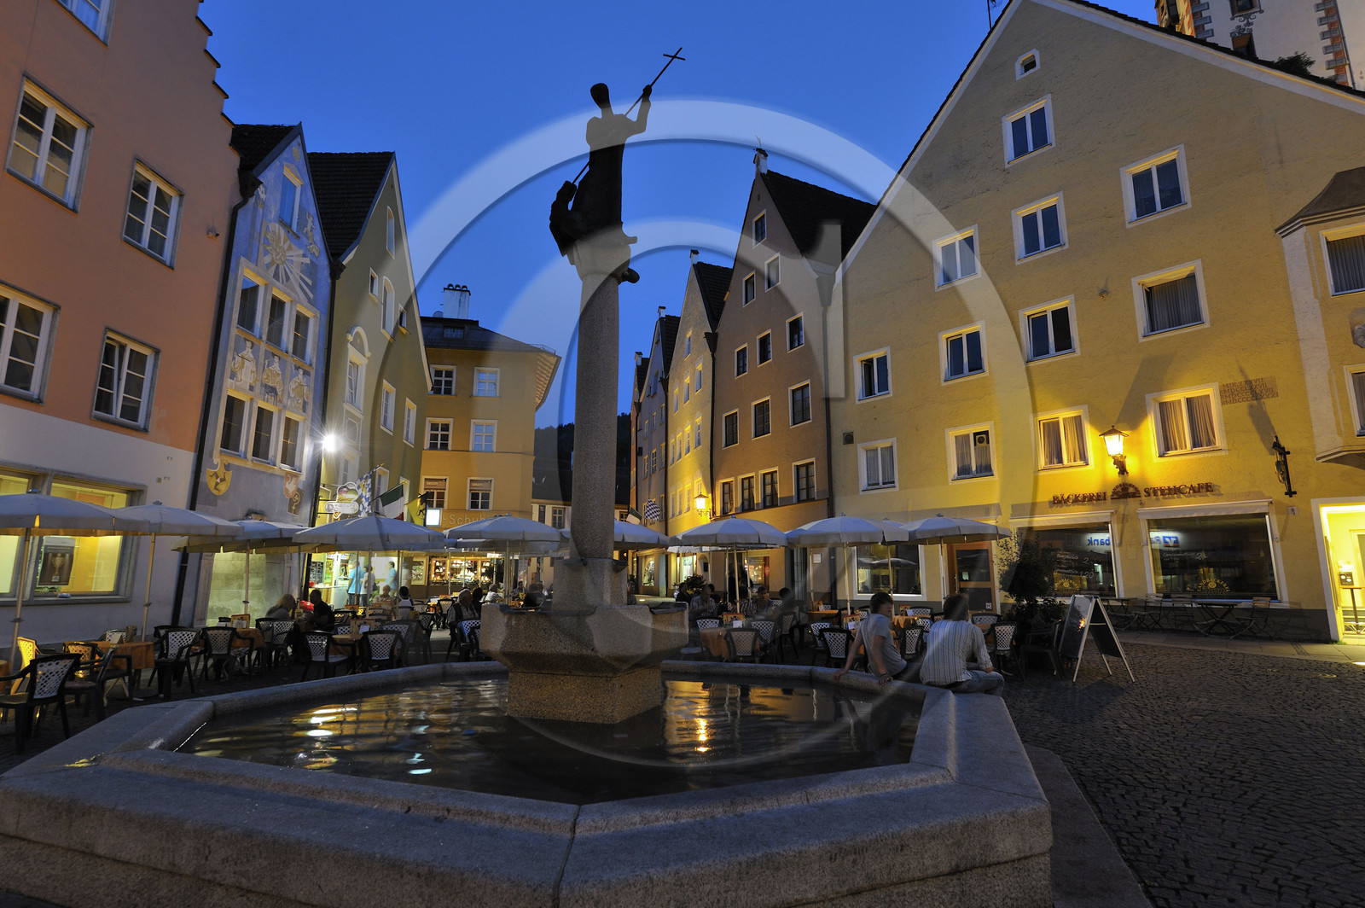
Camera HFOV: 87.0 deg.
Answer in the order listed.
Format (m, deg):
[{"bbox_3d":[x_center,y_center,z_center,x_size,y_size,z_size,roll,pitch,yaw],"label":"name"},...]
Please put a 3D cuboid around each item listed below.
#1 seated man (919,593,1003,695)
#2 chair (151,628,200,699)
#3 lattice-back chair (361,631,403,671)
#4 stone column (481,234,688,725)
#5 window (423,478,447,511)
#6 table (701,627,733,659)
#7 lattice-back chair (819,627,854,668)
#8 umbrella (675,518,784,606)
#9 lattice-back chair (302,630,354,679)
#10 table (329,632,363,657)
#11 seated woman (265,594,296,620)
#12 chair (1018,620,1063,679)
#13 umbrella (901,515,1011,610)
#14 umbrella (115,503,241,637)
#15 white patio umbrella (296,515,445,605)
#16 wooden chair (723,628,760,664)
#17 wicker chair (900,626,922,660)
[{"bbox_3d":[2.530,1.941,6.479,0.780,1.340,0.580,5,-11,-25],"label":"seated man"},{"bbox_3d":[-6.997,2.836,9.777,0.580,0.860,0.570,0,-11,0],"label":"chair"},{"bbox_3d":[-4.341,2.994,10.453,0.580,0.860,0.570,4,-11,-18],"label":"lattice-back chair"},{"bbox_3d":[-0.750,0.035,6.214,1.500,4.250,1.500,-3,-11,18],"label":"stone column"},{"bbox_3d":[-11.707,1.865,34.205,1.240,1.620,0.220,2,-10,-7],"label":"window"},{"bbox_3d":[0.708,3.047,10.727,0.880,0.750,0.880,1,-10,-2],"label":"table"},{"bbox_3d":[2.412,3.068,10.805,0.580,0.860,0.570,-6,-13,31],"label":"lattice-back chair"},{"bbox_3d":[0.888,2.348,11.974,2.150,2.640,2.150,0,-10,0],"label":"umbrella"},{"bbox_3d":[-5.056,2.956,10.281,0.560,0.820,0.570,-2,-11,10],"label":"lattice-back chair"},{"bbox_3d":[-4.741,3.051,10.569,1.000,0.740,0.850,0,-11,0],"label":"table"},{"bbox_3d":[-7.363,3.240,13.230,0.750,1.250,0.500,8,-13,-34],"label":"seated woman"},{"bbox_3d":[5.396,2.941,10.793,0.580,0.840,0.570,-5,-12,26],"label":"chair"},{"bbox_3d":[4.238,2.311,11.679,2.200,2.620,2.200,0,-10,0],"label":"umbrella"},{"bbox_3d":[-7.358,1.930,9.844,2.200,2.580,2.200,0,-11,0],"label":"umbrella"},{"bbox_3d":[-4.304,2.053,9.732,1.970,2.460,1.970,1,-10,0],"label":"white patio umbrella"},{"bbox_3d":[0.895,3.044,10.830,0.570,0.860,0.580,-1,-10,6],"label":"wooden chair"},{"bbox_3d":[3.392,3.067,11.075,0.560,0.820,0.570,7,-13,-33],"label":"wicker chair"}]

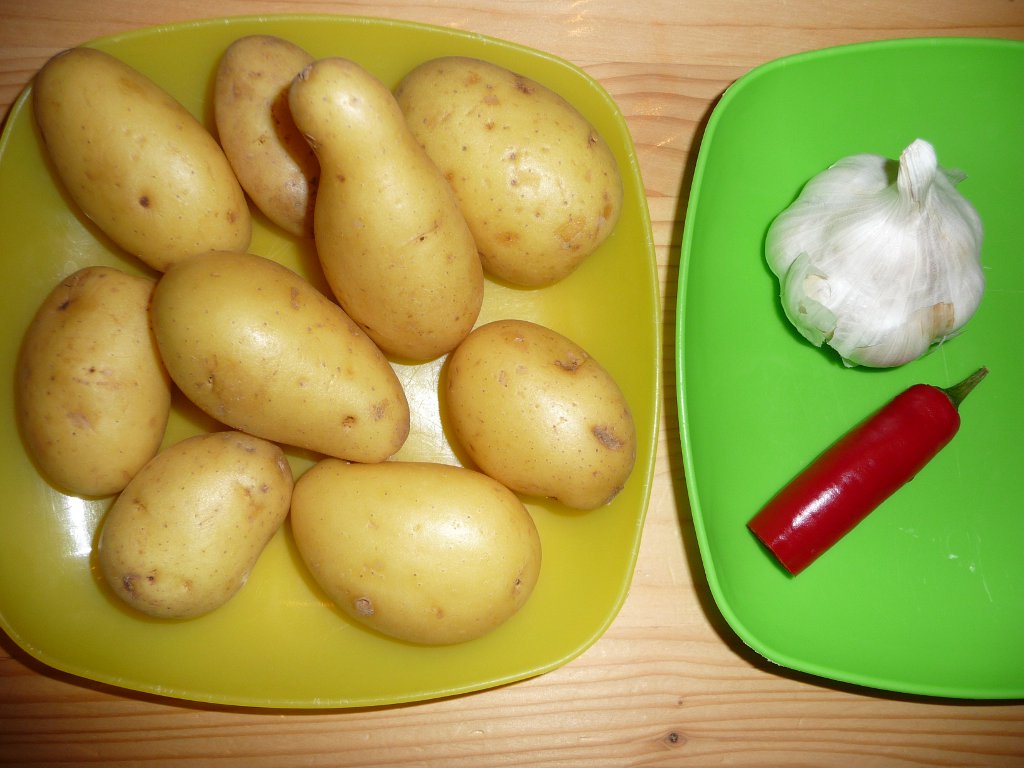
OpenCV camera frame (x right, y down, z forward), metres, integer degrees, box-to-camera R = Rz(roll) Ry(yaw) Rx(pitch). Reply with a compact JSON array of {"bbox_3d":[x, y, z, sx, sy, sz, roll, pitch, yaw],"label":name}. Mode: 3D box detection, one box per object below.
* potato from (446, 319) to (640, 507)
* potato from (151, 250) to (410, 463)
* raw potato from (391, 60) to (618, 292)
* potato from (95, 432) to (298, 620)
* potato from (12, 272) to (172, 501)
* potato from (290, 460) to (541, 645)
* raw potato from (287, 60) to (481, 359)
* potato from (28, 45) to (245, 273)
[{"bbox_3d":[0.008,0.009,0.236,0.063,0.039,0.042,44,85,1],"label":"potato"},{"bbox_3d":[-0.062,-0.007,0.226,0.079,0.039,0.042,36,85,-5],"label":"potato"},{"bbox_3d":[-0.003,-0.059,0.233,0.072,0.047,0.054,39,85,0],"label":"raw potato"},{"bbox_3d":[-0.086,0.038,0.229,0.042,0.038,0.057,43,85,0],"label":"potato"},{"bbox_3d":[-0.116,-0.001,0.230,0.039,0.036,0.064,2,86,-3],"label":"potato"},{"bbox_3d":[-0.026,0.044,0.230,0.072,0.043,0.049,21,85,-1],"label":"potato"},{"bbox_3d":[-0.035,-0.046,0.229,0.042,0.040,0.087,-23,103,-4],"label":"raw potato"},{"bbox_3d":[-0.102,-0.061,0.229,0.039,0.037,0.070,-40,97,-5],"label":"potato"}]

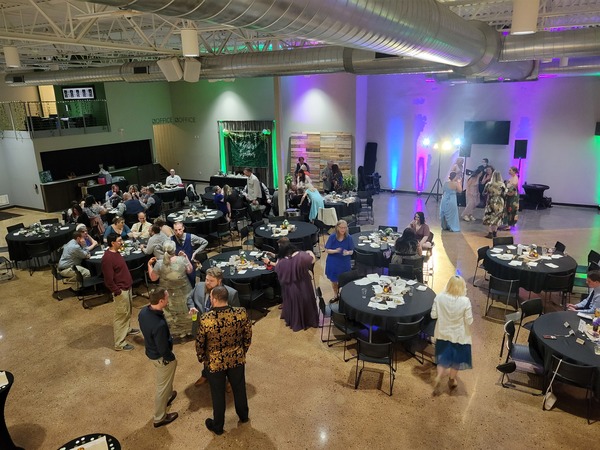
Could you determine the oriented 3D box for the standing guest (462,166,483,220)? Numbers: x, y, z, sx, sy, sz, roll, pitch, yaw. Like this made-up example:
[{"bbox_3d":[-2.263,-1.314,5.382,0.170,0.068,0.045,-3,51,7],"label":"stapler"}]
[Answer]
[{"bbox_3d":[5.310,-0.930,13.808,0.550,1.580,0.480,-3,16,-6],"label":"standing guest"}]

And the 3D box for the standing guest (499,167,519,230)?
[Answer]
[{"bbox_3d":[6.033,-0.807,13.068,0.450,1.720,0.500,4,17,17],"label":"standing guest"}]

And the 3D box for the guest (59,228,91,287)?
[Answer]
[{"bbox_3d":[-4.662,0.763,9.423,0.800,1.220,0.520,-7,17,-19],"label":"guest"}]

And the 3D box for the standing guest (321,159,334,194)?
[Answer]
[{"bbox_3d":[1.028,-1.283,15.224,0.520,1.760,0.400,-3,16,-5],"label":"standing guest"}]

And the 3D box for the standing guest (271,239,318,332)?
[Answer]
[{"bbox_3d":[-0.091,0.974,7.805,0.750,1.530,0.600,10,20,35],"label":"standing guest"}]

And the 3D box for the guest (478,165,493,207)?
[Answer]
[{"bbox_3d":[5.575,-0.946,13.492,0.500,1.620,0.400,10,20,35],"label":"guest"}]

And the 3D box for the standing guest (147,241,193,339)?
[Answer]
[{"bbox_3d":[-2.065,1.044,7.370,0.680,1.660,0.480,-3,16,-7],"label":"standing guest"}]

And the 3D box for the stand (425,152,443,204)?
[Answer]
[{"bbox_3d":[4.876,-1.696,15.780,0.850,1.900,0.800,7,18,28],"label":"stand"}]

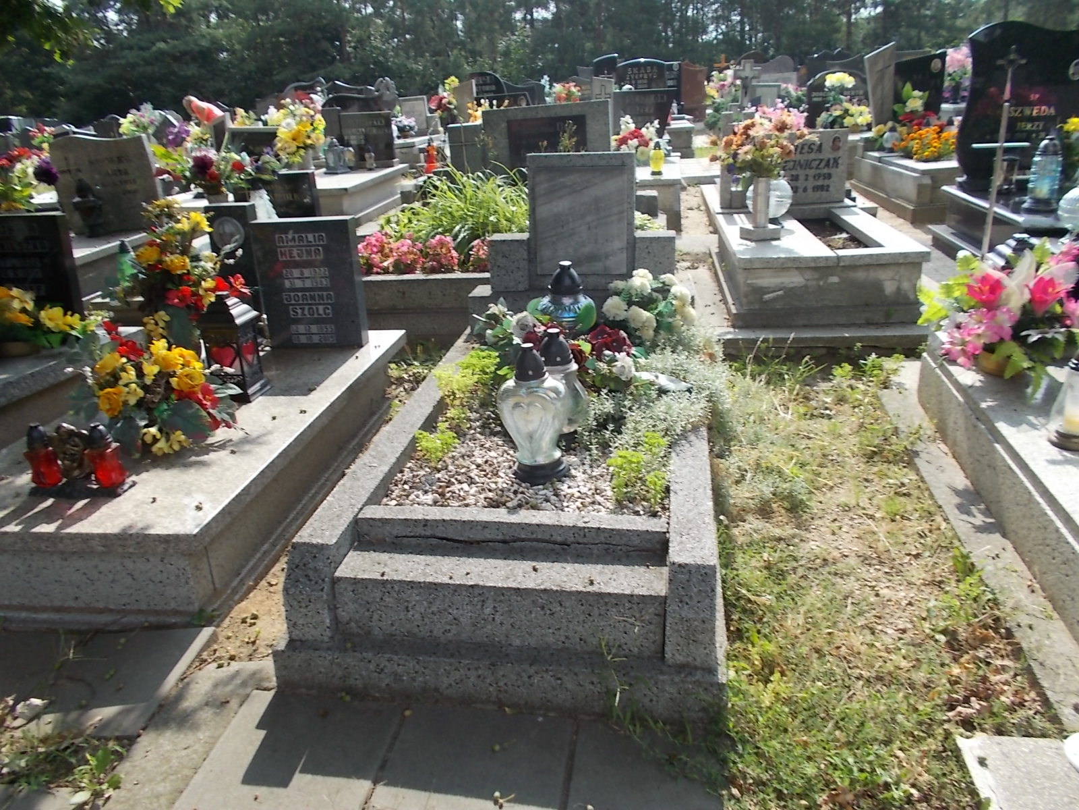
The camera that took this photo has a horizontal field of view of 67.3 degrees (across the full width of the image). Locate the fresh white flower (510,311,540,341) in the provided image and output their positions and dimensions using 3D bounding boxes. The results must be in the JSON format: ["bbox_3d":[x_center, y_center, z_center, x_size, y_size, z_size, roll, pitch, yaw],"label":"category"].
[{"bbox_3d":[-0.049,-0.264,2.712,0.100,0.095,0.095,1,21,10],"label":"fresh white flower"}]

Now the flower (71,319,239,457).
[{"bbox_3d":[-1.220,-0.056,2.584,0.520,0.400,0.430,1,21,10],"label":"flower"}]

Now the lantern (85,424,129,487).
[{"bbox_3d":[-1.191,0.132,2.204,0.100,0.180,0.100,2,23,10],"label":"lantern"}]

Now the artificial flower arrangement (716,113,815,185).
[{"bbox_3d":[1.258,-1.427,4.520,0.550,0.400,0.460,1,21,10],"label":"artificial flower arrangement"}]

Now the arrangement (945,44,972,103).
[{"bbox_3d":[4.563,-3.593,8.800,0.340,0.620,0.320,1,21,10],"label":"arrangement"}]

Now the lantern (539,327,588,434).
[{"bbox_3d":[0.058,-0.046,2.268,0.165,0.350,0.160,2,23,10],"label":"lantern"}]

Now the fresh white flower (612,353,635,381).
[{"bbox_3d":[0.260,-0.119,2.520,0.075,0.080,0.075,2,23,10],"label":"fresh white flower"}]

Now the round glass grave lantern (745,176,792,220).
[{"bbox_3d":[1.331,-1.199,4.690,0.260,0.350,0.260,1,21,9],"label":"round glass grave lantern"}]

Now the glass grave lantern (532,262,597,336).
[{"bbox_3d":[0.103,-0.353,2.965,0.200,0.340,0.200,1,21,10],"label":"glass grave lantern"}]

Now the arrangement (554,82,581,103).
[{"bbox_3d":[0.287,-3.249,8.500,0.310,0.280,0.270,1,21,10],"label":"arrangement"}]

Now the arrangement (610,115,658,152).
[{"bbox_3d":[0.926,-2.659,7.950,0.450,0.360,0.380,2,23,10],"label":"arrangement"}]

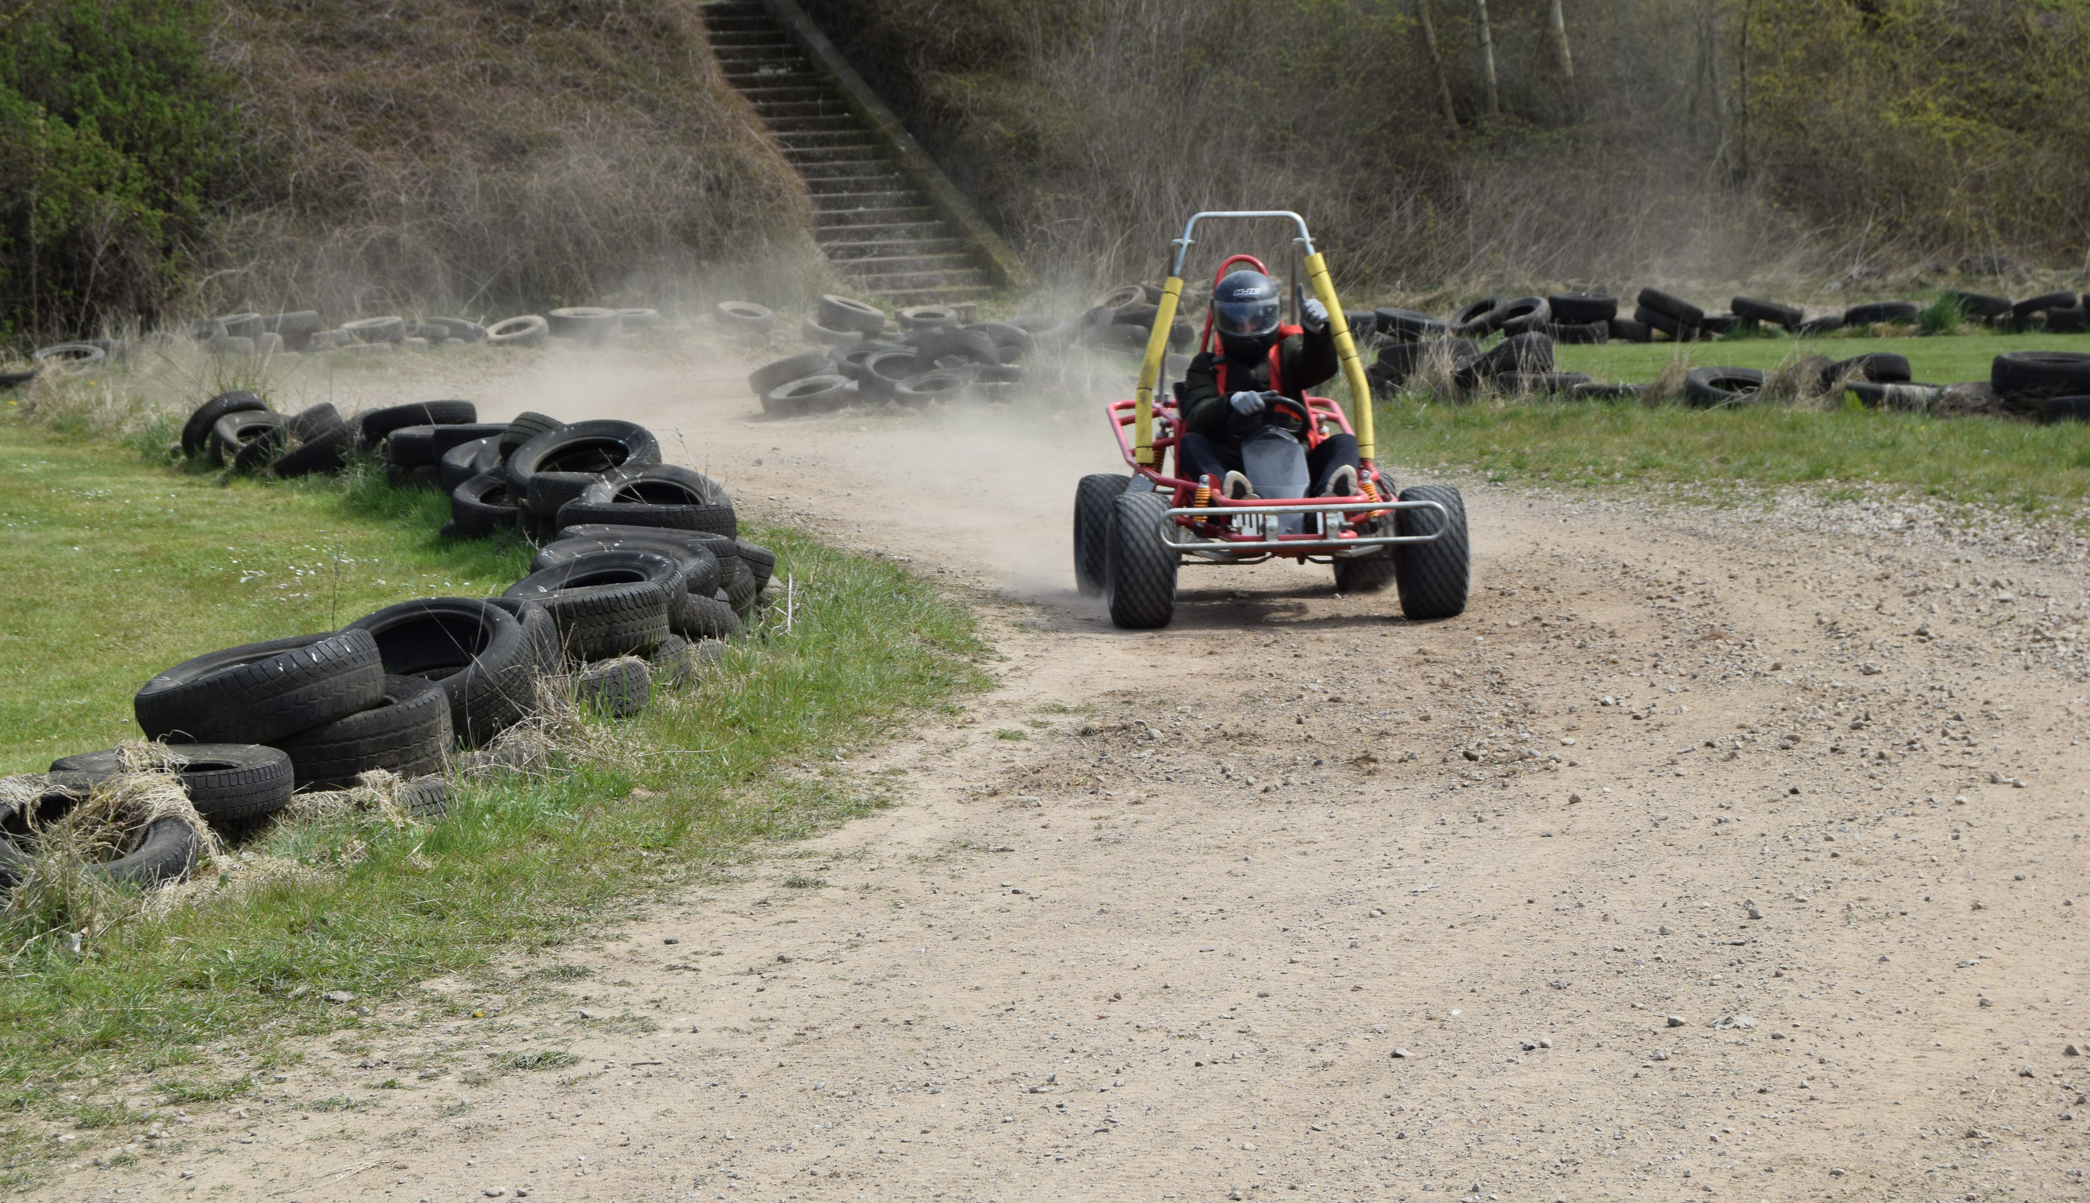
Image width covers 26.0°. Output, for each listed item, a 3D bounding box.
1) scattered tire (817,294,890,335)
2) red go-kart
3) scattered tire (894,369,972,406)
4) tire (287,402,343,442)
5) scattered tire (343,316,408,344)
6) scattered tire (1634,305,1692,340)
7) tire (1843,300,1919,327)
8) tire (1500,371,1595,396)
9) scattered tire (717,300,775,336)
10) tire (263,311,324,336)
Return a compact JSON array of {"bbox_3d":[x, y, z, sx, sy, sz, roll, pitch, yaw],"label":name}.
[{"bbox_3d":[-1.742,-2.585,41.000,0.620,0.200,0.620,14,9,-1],"label":"scattered tire"},{"bbox_3d":[0.758,-0.681,16.333,1.270,1.420,1.900,-2,5,-6],"label":"red go-kart"},{"bbox_3d":[-0.790,-1.487,32.200,0.580,0.200,0.580,-10,16,1],"label":"scattered tire"},{"bbox_3d":[-4.268,-0.946,25.700,0.590,0.190,0.590,-25,-2,-1],"label":"tire"},{"bbox_3d":[-6.632,-2.688,44.800,0.610,0.190,0.610,-6,11,1],"label":"scattered tire"},{"bbox_3d":[5.516,-2.480,40.200,0.600,0.165,0.600,22,3,-1],"label":"scattered tire"},{"bbox_3d":[7.802,-2.682,42.200,0.660,0.175,0.660,-4,-4,11],"label":"tire"},{"bbox_3d":[3.377,-1.438,30.500,0.630,0.190,0.630,0,6,0],"label":"tire"},{"bbox_3d":[-3.102,-2.942,47.000,0.610,0.185,0.610,5,17,-2],"label":"scattered tire"},{"bbox_3d":[-6.764,-2.480,40.600,0.620,0.200,0.620,-4,6,0],"label":"tire"}]

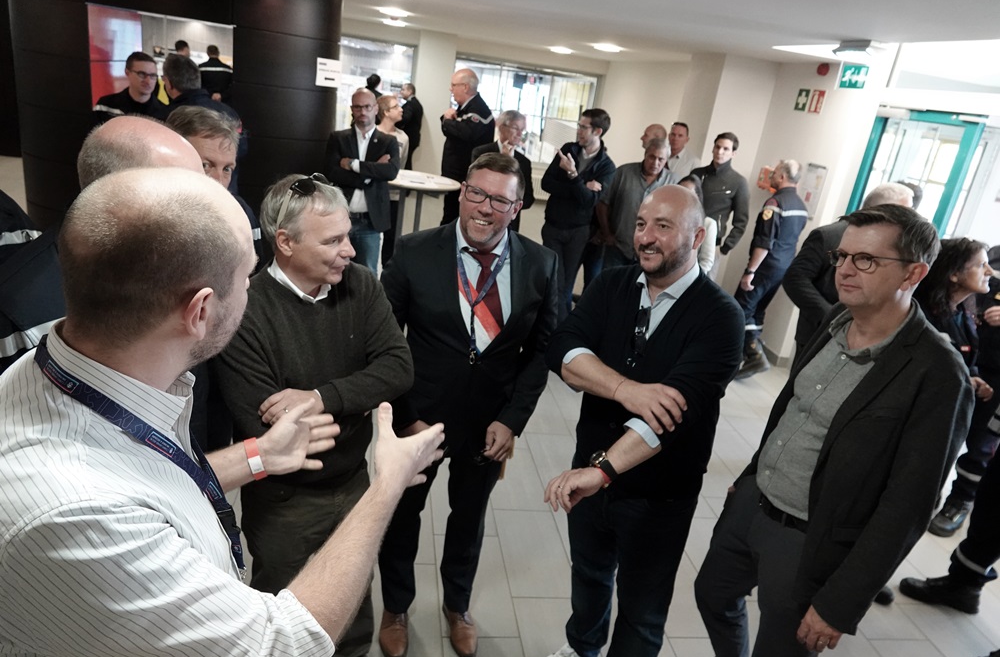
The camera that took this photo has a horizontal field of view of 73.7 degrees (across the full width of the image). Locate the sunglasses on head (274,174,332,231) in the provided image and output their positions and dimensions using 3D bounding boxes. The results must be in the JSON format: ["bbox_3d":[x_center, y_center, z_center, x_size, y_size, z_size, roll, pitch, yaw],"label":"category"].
[{"bbox_3d":[-0.434,-0.279,1.500,0.050,0.140,0.145,39,23,1],"label":"sunglasses on head"}]

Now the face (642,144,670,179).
[{"bbox_3d":[1.049,-1.128,4.500,0.155,0.200,0.140,11,32,7],"label":"face"}]

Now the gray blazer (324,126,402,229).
[{"bbox_3d":[-0.951,-1.033,4.600,0.520,0.720,0.340,4,20,-13],"label":"gray blazer"}]

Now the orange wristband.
[{"bbox_3d":[-0.406,0.215,1.100,0.021,0.066,0.052,-15,-5,-27],"label":"orange wristband"}]

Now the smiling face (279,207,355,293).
[{"bbox_3d":[-0.411,-0.179,1.500,0.145,0.195,0.150,14,20,8],"label":"smiling face"}]

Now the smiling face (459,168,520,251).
[{"bbox_3d":[-0.026,-0.315,1.750,0.155,0.205,0.140,21,21,8],"label":"smiling face"}]

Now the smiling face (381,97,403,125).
[{"bbox_3d":[-0.862,-1.725,5.300,0.150,0.200,0.145,6,19,5],"label":"smiling face"}]

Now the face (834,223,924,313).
[{"bbox_3d":[0.891,-0.144,1.580,0.150,0.205,0.155,4,20,-13],"label":"face"}]

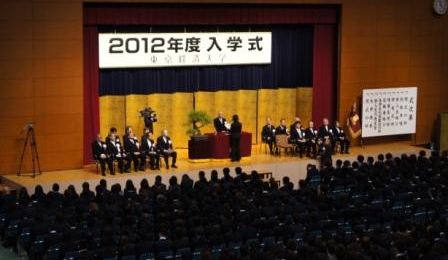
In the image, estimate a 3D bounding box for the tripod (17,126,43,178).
[{"bbox_3d":[-6.111,0.643,32.526,0.730,1.620,0.650,-4,9,-31],"label":"tripod"}]

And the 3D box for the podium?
[{"bbox_3d":[-0.175,0.549,36.699,2.250,0.860,0.750,-4,9,-31],"label":"podium"}]

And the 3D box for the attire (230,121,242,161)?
[{"bbox_3d":[0.410,0.370,35.876,0.450,1.440,0.350,-4,9,-31],"label":"attire"}]

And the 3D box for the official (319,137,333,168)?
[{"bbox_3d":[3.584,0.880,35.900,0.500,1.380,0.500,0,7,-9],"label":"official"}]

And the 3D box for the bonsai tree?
[{"bbox_3d":[-0.910,-0.232,36.400,0.900,0.950,0.750,-4,9,-31],"label":"bonsai tree"}]

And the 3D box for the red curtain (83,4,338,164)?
[{"bbox_3d":[-0.201,-1.793,36.717,10.600,5.500,0.400,-4,9,-31],"label":"red curtain"}]

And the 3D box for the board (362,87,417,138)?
[{"bbox_3d":[6.505,-0.717,39.868,2.720,1.830,0.080,-4,9,-31],"label":"board"}]

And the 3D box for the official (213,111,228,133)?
[{"bbox_3d":[-0.076,0.116,37.171,0.550,1.620,0.420,-4,9,-31],"label":"official"}]

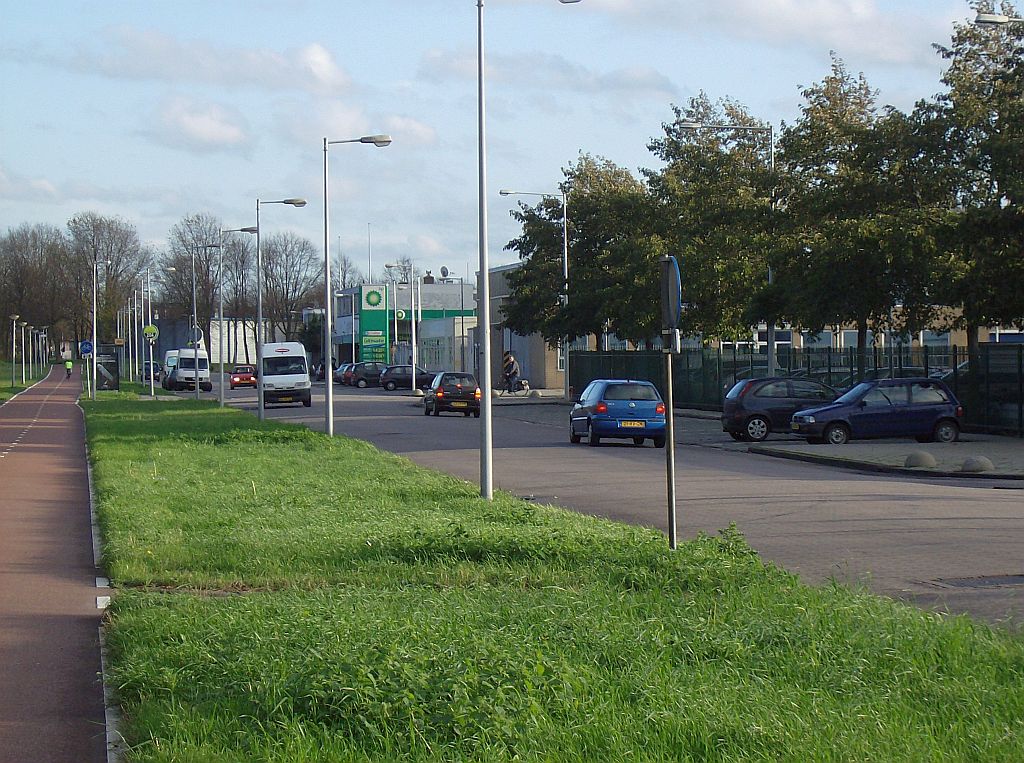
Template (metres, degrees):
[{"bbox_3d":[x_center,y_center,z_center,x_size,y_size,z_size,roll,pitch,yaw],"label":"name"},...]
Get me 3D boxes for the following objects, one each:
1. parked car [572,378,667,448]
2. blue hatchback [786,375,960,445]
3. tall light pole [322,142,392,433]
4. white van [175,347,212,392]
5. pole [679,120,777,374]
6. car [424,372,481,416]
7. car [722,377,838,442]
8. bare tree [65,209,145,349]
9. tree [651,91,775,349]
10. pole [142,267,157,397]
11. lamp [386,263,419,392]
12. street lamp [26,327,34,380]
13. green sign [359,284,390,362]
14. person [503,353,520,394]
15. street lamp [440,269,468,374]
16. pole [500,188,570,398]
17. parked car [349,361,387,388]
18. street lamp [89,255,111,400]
[{"bbox_3d":[2.325,0.695,70.193,1.640,1.420,3.740,-1,1,-8],"label":"parked car"},{"bbox_3d":[7.640,0.596,66.793,3.500,1.390,1.500,-1,1,-13],"label":"blue hatchback"},{"bbox_3d":[-3.575,-2.229,74.000,1.600,7.050,0.300,-1,0,-8],"label":"tall light pole"},{"bbox_3d":[-18.444,-0.635,184.000,2.000,2.400,5.300,-1,0,-7],"label":"white van"},{"bbox_3d":[6.153,-3.230,90.782,2.750,8.400,0.300,-1,1,-8],"label":"pole"},{"bbox_3d":[-1.964,0.430,103.800,1.630,1.420,3.750,-1,0,-7],"label":"car"},{"bbox_3d":[6.781,0.599,72.993,3.817,1.440,1.646,-1,1,-11],"label":"car"},{"bbox_3d":[-47.071,-10.563,370.000,9.500,18.000,9.500,-1,0,0],"label":"bare tree"},{"bbox_3d":[6.885,-4.521,110.000,5.000,10.900,5.000,-1,0,0],"label":"tree"},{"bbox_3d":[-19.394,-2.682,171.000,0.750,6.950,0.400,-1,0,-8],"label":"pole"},{"bbox_3d":[-5.788,-2.841,165.877,1.500,6.700,0.280,-1,1,-8],"label":"lamp"},{"bbox_3d":[-36.708,-2.188,243.000,0.550,4.150,0.550,-1,0,-8],"label":"street lamp"},{"bbox_3d":[-8.769,-2.931,202.969,1.850,6.500,0.400,-1,1,-5],"label":"green sign"},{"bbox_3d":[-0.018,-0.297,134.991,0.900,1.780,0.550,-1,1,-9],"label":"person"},{"bbox_3d":[-3.722,-3.335,199.877,1.500,6.700,0.280,-1,1,-8],"label":"street lamp"},{"bbox_3d":[0.920,-3.469,127.782,2.750,8.400,0.300,-1,1,-8],"label":"pole"},{"bbox_3d":[-7.600,-0.395,188.993,3.950,1.490,1.680,-1,1,-10],"label":"parked car"},{"bbox_3d":[-20.741,-2.515,160.967,0.350,6.950,1.200,-1,1,-45],"label":"street lamp"}]

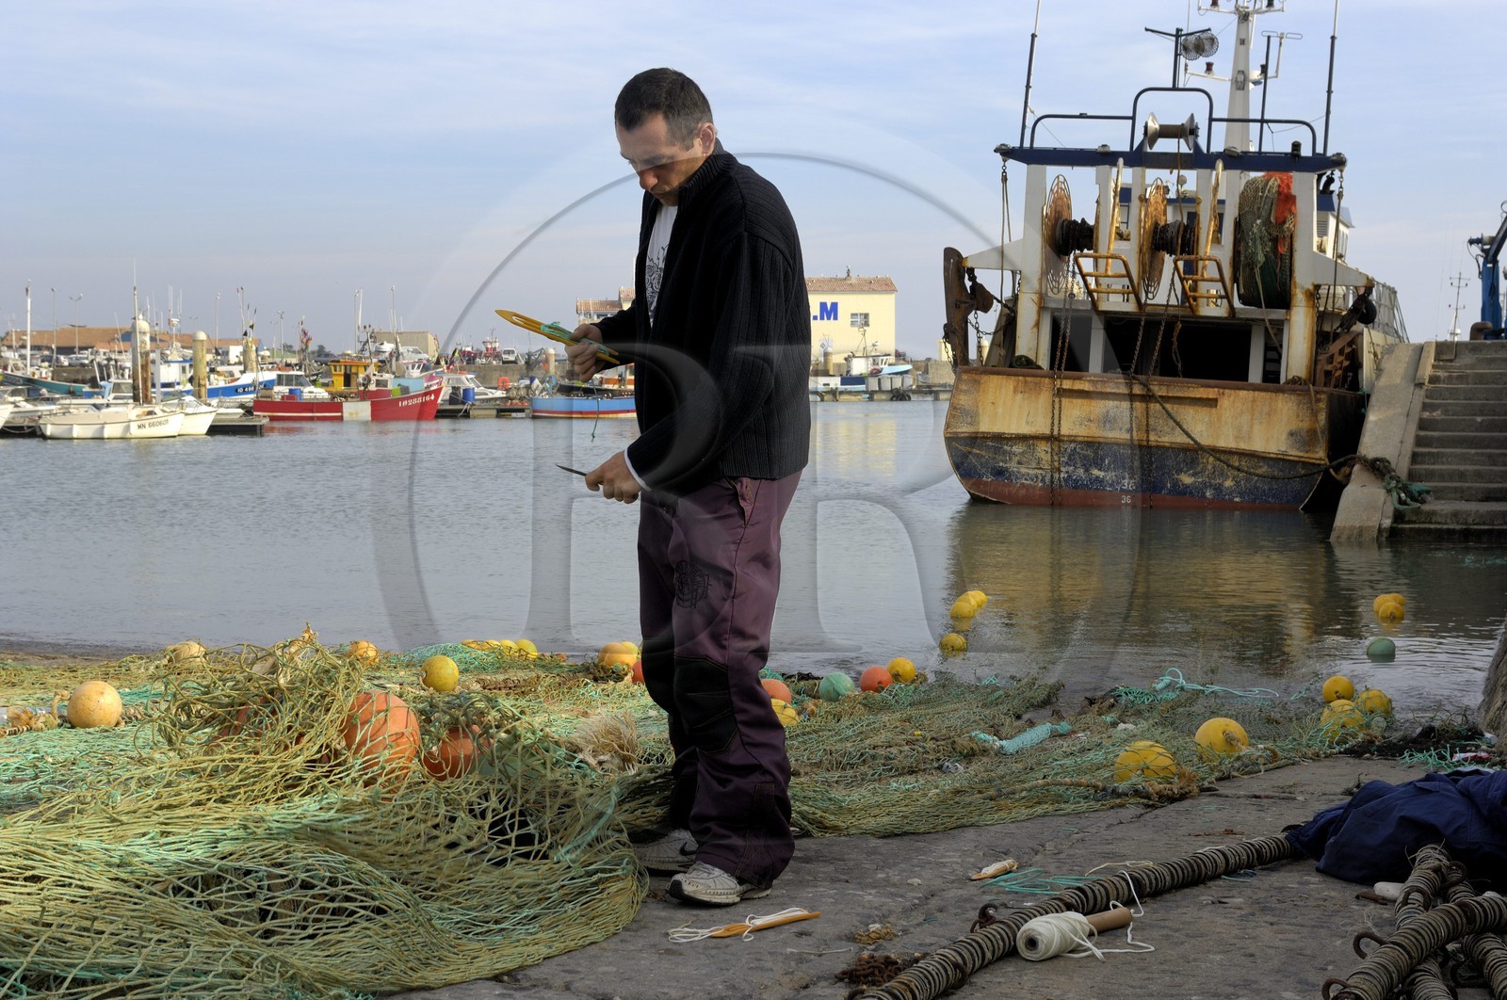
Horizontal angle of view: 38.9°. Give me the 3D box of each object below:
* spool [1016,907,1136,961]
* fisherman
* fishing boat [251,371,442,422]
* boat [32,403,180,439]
[{"bbox_3d":[0.602,0.786,3.909,0.290,0.080,0.080,-2,1,-44],"label":"spool"},{"bbox_3d":[-0.140,-0.035,4.535,0.520,1.750,0.530,-2,4,-30],"label":"fisherman"},{"bbox_3d":[-17.360,-4.400,91.000,8.100,2.150,2.800,-1,3,-12],"label":"fishing boat"},{"bbox_3d":[-18.200,-2.200,60.500,4.200,1.100,1.650,-1,4,-18],"label":"boat"}]

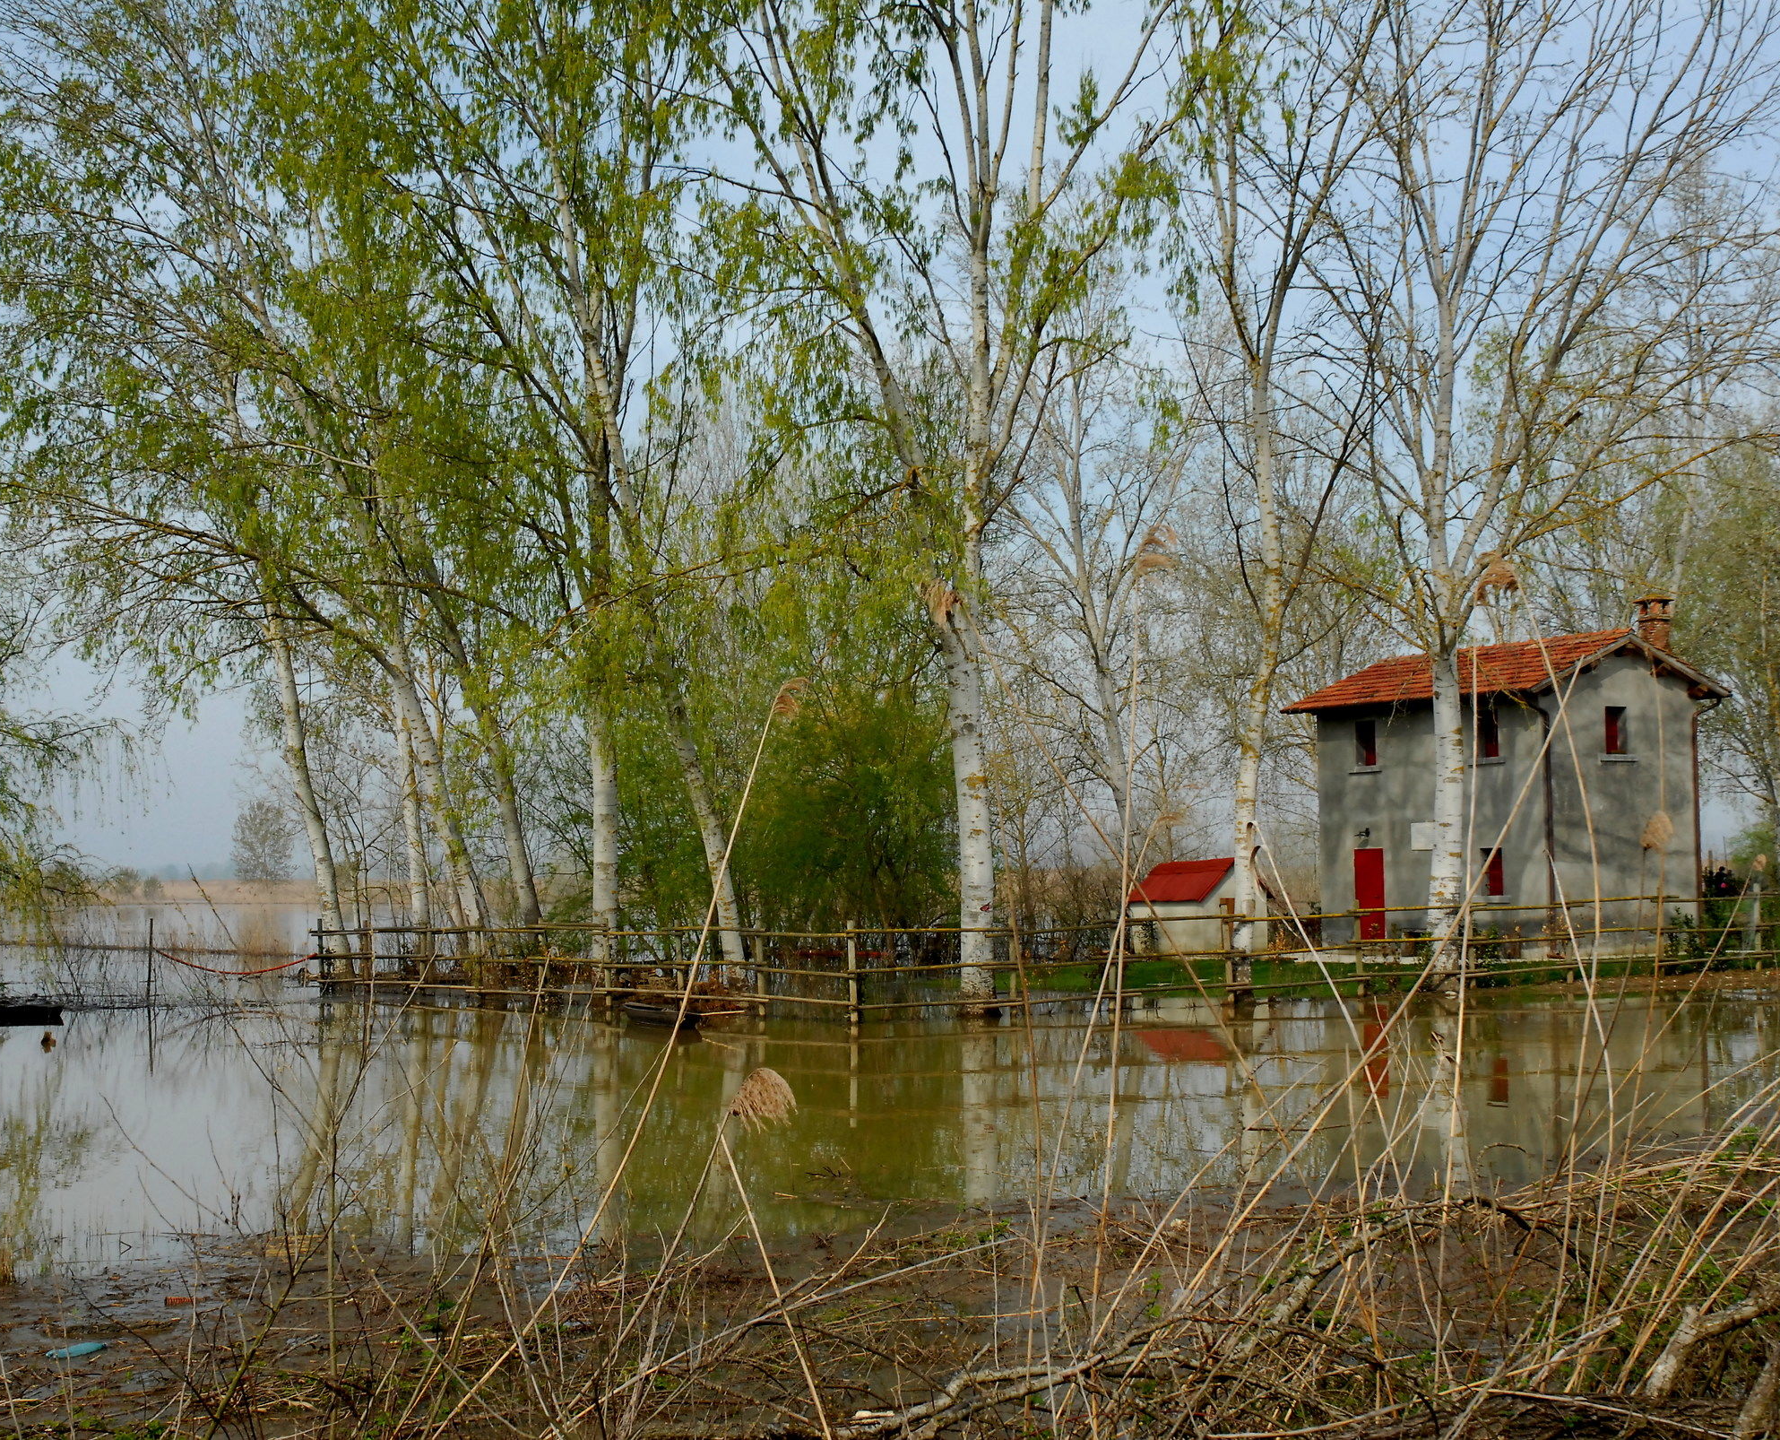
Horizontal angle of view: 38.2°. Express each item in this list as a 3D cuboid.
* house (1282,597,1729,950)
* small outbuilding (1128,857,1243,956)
[{"bbox_3d":[13.697,1.362,57.887,5.662,7.758,8.405,1,-4,-29],"label":"house"},{"bbox_3d":[7.885,4.746,65.074,2.406,2.385,2.853,2,-4,-33],"label":"small outbuilding"}]

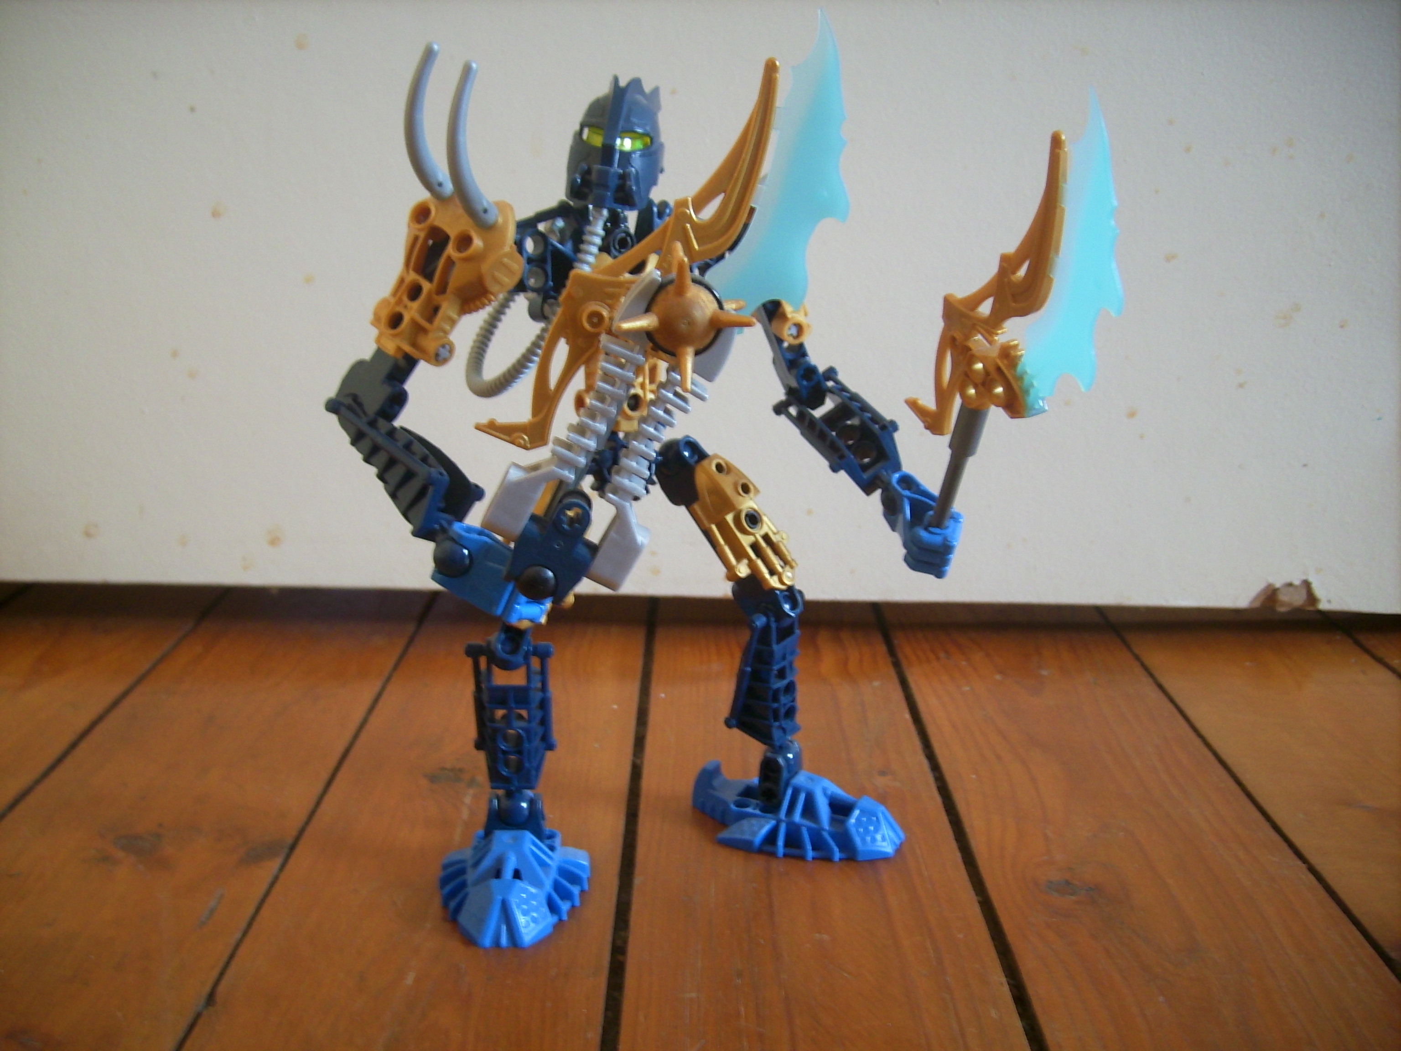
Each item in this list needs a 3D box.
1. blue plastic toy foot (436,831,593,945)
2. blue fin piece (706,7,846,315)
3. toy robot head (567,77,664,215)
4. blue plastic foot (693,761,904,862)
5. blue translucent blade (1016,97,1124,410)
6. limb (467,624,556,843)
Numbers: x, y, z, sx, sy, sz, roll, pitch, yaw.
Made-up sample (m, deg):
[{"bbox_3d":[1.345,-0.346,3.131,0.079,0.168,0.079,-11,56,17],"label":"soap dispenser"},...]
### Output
[{"bbox_3d":[-0.055,0.096,0.388,0.043,0.020,0.069,0,17,-4],"label":"blue plastic toy foot"},{"bbox_3d":[0.025,-0.088,0.334,0.029,0.082,0.009,17,12,-11],"label":"blue fin piece"},{"bbox_3d":[-0.022,-0.099,0.335,0.025,0.034,0.027,12,17,9],"label":"toy robot head"},{"bbox_3d":[0.031,0.088,0.420,0.069,0.020,0.043,8,19,22],"label":"blue plastic foot"},{"bbox_3d":[0.090,-0.062,0.307,0.009,0.082,0.029,-21,49,-18],"label":"blue translucent blade"},{"bbox_3d":[-0.055,0.059,0.381,0.025,0.063,0.021,-1,17,-7],"label":"limb"}]

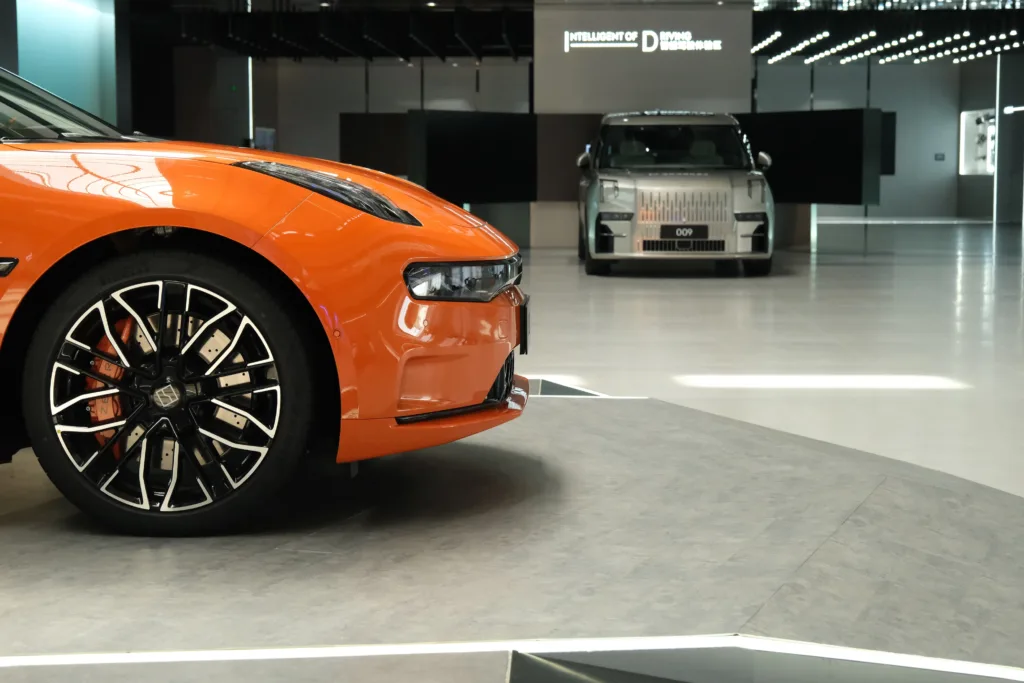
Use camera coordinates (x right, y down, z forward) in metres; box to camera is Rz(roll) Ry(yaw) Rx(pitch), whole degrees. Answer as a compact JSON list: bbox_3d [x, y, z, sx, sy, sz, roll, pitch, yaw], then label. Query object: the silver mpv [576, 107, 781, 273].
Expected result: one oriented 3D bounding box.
[{"bbox_3d":[1.842,-1.812,19.772,2.120,1.840,5.200,0,6,1],"label":"silver mpv"}]

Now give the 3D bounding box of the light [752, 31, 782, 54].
[{"bbox_3d":[4.346,-5.251,30.281,0.110,0.100,7.100,0,6,1],"label":"light"}]

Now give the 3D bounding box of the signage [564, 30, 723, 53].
[{"bbox_3d":[1.901,-4.335,24.238,2.270,0.310,0.050,0,6,1],"label":"signage"}]

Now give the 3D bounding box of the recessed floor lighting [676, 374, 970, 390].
[{"bbox_3d":[1.649,0.226,9.006,1.500,0.020,0.600,0,6,1],"label":"recessed floor lighting"}]

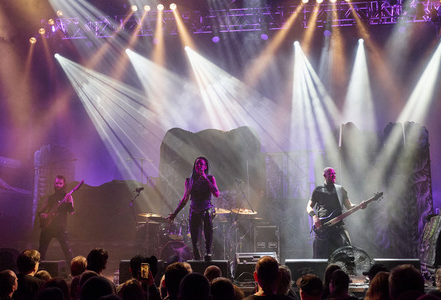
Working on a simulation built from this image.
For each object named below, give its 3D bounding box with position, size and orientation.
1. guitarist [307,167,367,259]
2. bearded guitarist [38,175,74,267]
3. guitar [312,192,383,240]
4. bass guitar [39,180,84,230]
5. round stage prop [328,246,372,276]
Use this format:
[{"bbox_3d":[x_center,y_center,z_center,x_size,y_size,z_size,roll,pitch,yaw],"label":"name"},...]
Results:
[{"bbox_3d":[1.716,1.104,7.100,0.750,1.720,0.520,3,-9,-16],"label":"guitarist"},{"bbox_3d":[-2.655,1.238,7.700,0.580,1.670,0.460,2,-9,-11],"label":"bearded guitarist"},{"bbox_3d":[1.857,0.943,6.900,1.200,0.340,0.100,-31,-2,2],"label":"guitar"},{"bbox_3d":[-2.508,0.857,7.550,0.330,1.020,0.100,42,2,-7],"label":"bass guitar"},{"bbox_3d":[1.783,1.549,6.550,0.570,0.460,0.280,0,-9,0],"label":"round stage prop"}]

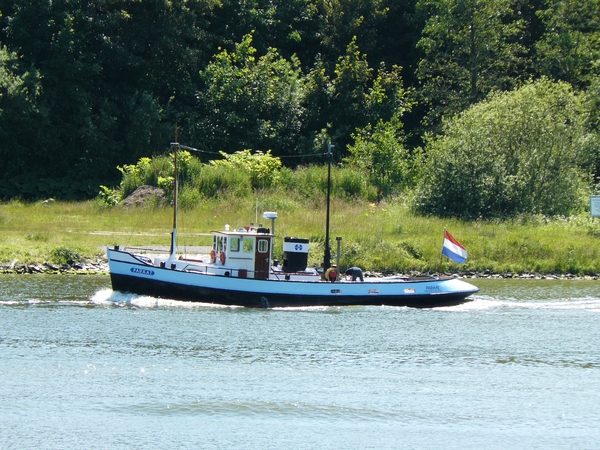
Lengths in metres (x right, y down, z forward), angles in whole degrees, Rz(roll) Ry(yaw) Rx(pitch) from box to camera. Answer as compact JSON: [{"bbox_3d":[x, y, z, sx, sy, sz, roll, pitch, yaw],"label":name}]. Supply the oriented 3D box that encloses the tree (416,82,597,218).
[{"bbox_3d":[12.215,-4.547,272.000,10.800,8.400,9.600,0,2,0],"label":"tree"}]

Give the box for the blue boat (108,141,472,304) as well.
[{"bbox_3d":[-0.352,-0.211,215.000,18.000,8.200,4.400,-1,2,-17],"label":"blue boat"}]

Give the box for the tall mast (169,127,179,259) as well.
[{"bbox_3d":[-5.897,-1.515,213.300,0.330,6.200,0.330,-1,2,-17],"label":"tall mast"}]

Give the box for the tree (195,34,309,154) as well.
[{"bbox_3d":[-3.170,-8.036,293.000,7.200,8.700,6.600,0,2,0],"label":"tree"}]

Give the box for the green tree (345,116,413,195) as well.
[{"bbox_3d":[4.872,-4.313,284.000,4.200,5.100,4.000,0,2,0],"label":"green tree"}]

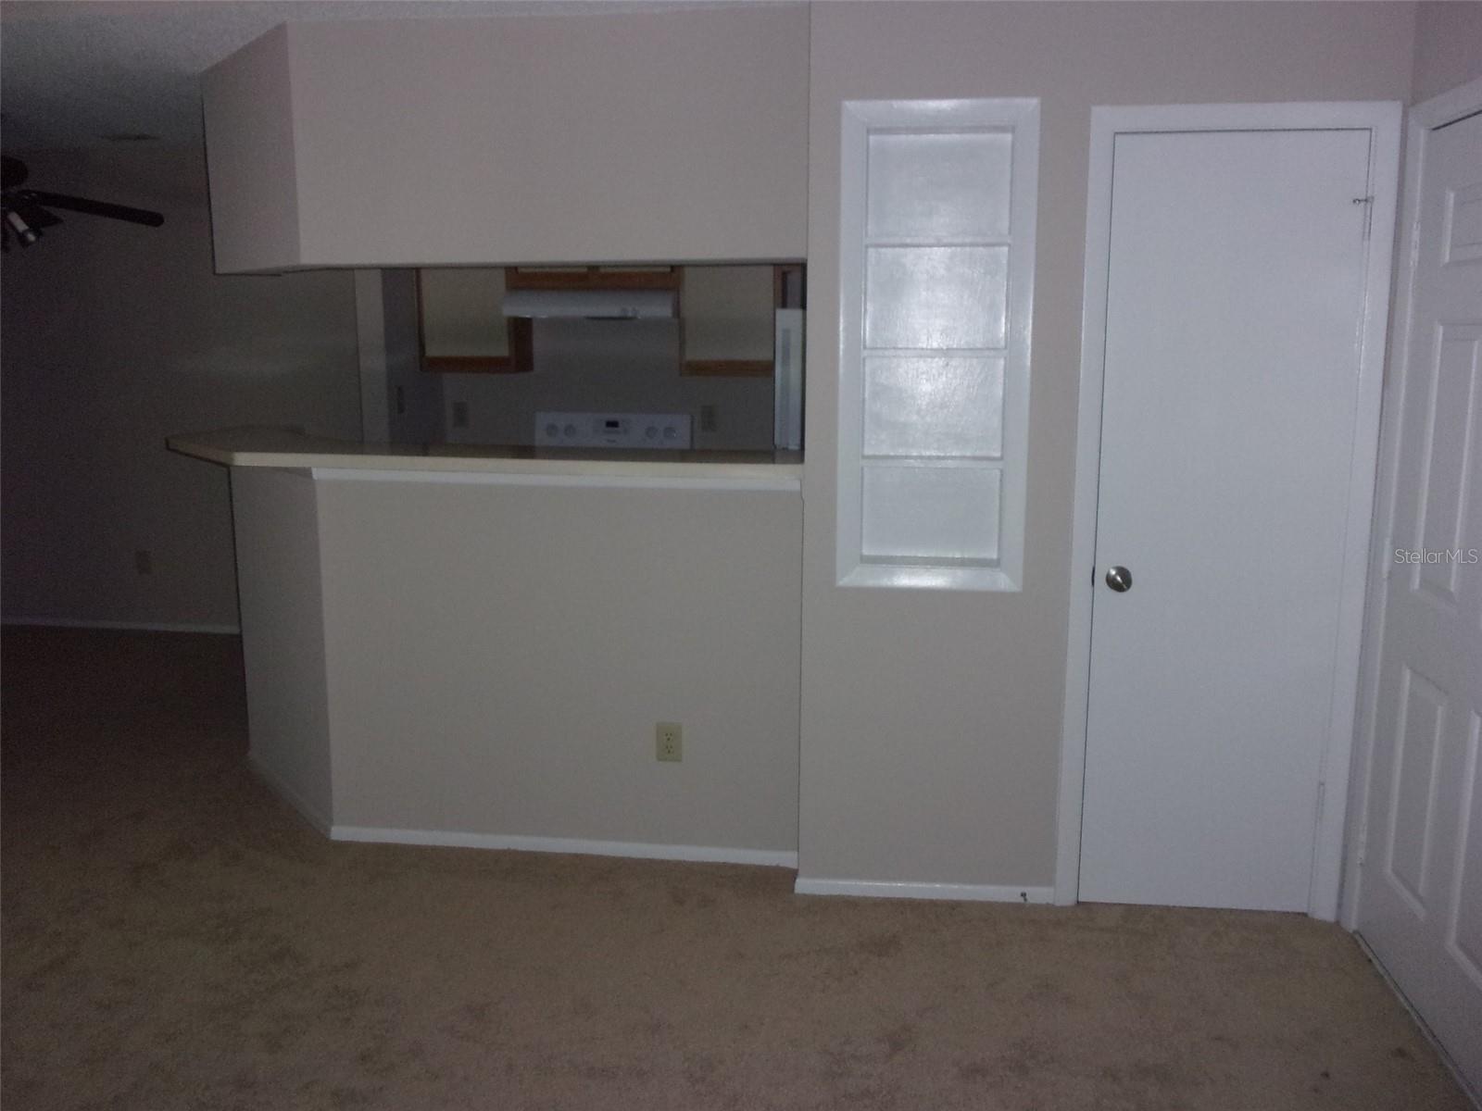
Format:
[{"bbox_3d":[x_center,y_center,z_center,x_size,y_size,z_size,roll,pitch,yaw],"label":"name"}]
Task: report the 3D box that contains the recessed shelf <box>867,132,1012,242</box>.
[{"bbox_3d":[0.511,-0.955,3.116,0.363,0.279,0.100,1,9,7],"label":"recessed shelf"}]

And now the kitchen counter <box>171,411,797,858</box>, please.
[{"bbox_3d":[-0.941,0.227,4.083,2.363,1.208,1.190,1,9,7],"label":"kitchen counter"}]

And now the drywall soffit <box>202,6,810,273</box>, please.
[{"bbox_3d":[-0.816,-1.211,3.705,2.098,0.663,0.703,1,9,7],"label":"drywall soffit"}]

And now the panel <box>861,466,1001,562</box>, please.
[{"bbox_3d":[0.519,-0.109,3.282,0.371,0.265,0.040,1,9,7],"label":"panel"}]

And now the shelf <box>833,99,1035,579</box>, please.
[{"bbox_3d":[0.511,-0.537,3.173,0.494,1.260,0.115,1,9,7],"label":"shelf"}]

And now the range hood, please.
[{"bbox_3d":[-0.628,-1.134,5.449,0.760,0.124,0.480,1,9,7],"label":"range hood"}]

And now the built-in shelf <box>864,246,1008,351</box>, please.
[{"bbox_3d":[0.511,-0.675,3.160,0.365,0.265,0.100,1,9,7],"label":"built-in shelf"}]

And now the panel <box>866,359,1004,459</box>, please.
[{"bbox_3d":[0.520,-0.398,3.237,0.372,0.273,0.040,1,9,7],"label":"panel"}]

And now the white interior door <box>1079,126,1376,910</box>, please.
[{"bbox_3d":[1.237,-0.047,3.132,0.609,2.035,0.042,1,9,7],"label":"white interior door"}]

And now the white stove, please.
[{"bbox_3d":[-0.652,-0.010,5.570,0.760,1.220,0.670,1,9,7],"label":"white stove"}]

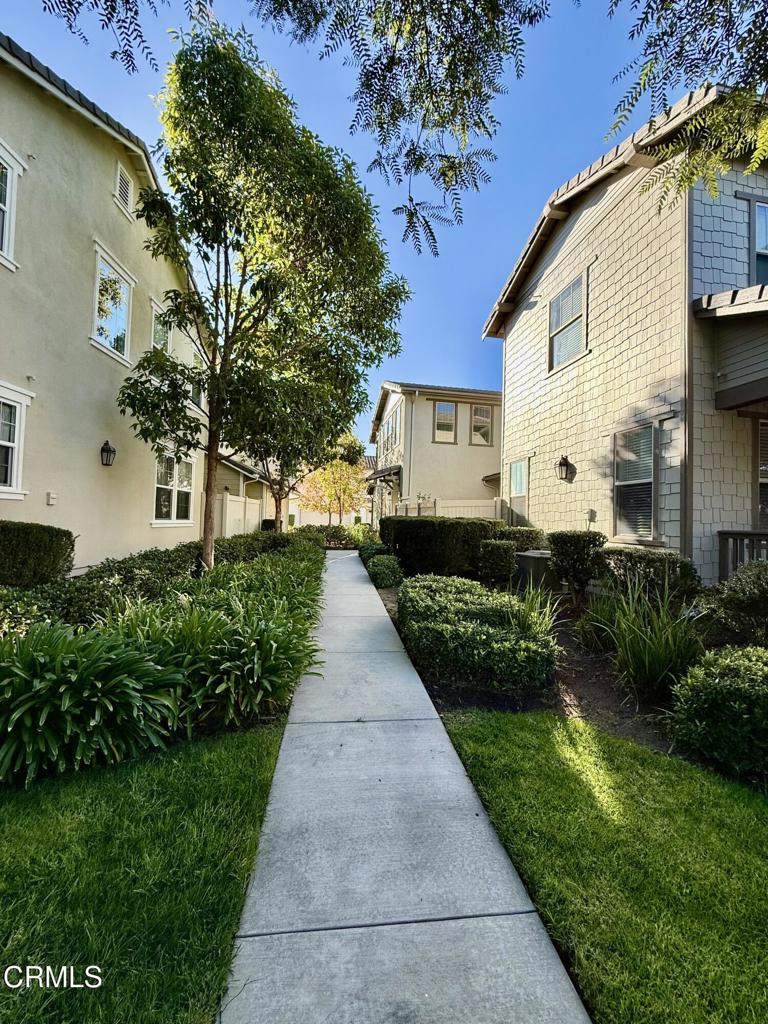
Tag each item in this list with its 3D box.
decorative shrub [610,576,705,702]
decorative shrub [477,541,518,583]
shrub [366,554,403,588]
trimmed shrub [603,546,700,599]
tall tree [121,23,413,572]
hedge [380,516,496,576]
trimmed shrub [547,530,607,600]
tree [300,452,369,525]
[{"bbox_3d":[2.369,1.056,3.600,0.820,0.950,0.800,2,-2,-6],"label":"decorative shrub"},{"bbox_3d":[2.212,0.995,8.000,0.740,0.860,0.720,2,-2,-6],"label":"decorative shrub"},{"bbox_3d":[0.010,1.135,7.900,0.690,0.620,0.680,2,-2,-6],"label":"shrub"},{"bbox_3d":[3.284,0.823,5.200,0.650,0.780,1.000,2,-2,-6],"label":"trimmed shrub"},{"bbox_3d":[-2.110,-3.342,6.800,4.400,9.000,4.100,2,-2,-6],"label":"tall tree"},{"bbox_3d":[1.207,0.780,10.100,2.150,1.300,2.300,2,-2,-6],"label":"hedge"},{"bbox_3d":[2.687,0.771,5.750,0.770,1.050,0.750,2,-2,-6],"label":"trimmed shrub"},{"bbox_3d":[-2.630,-0.823,22.000,3.500,4.500,3.400,2,-2,-6],"label":"tree"}]

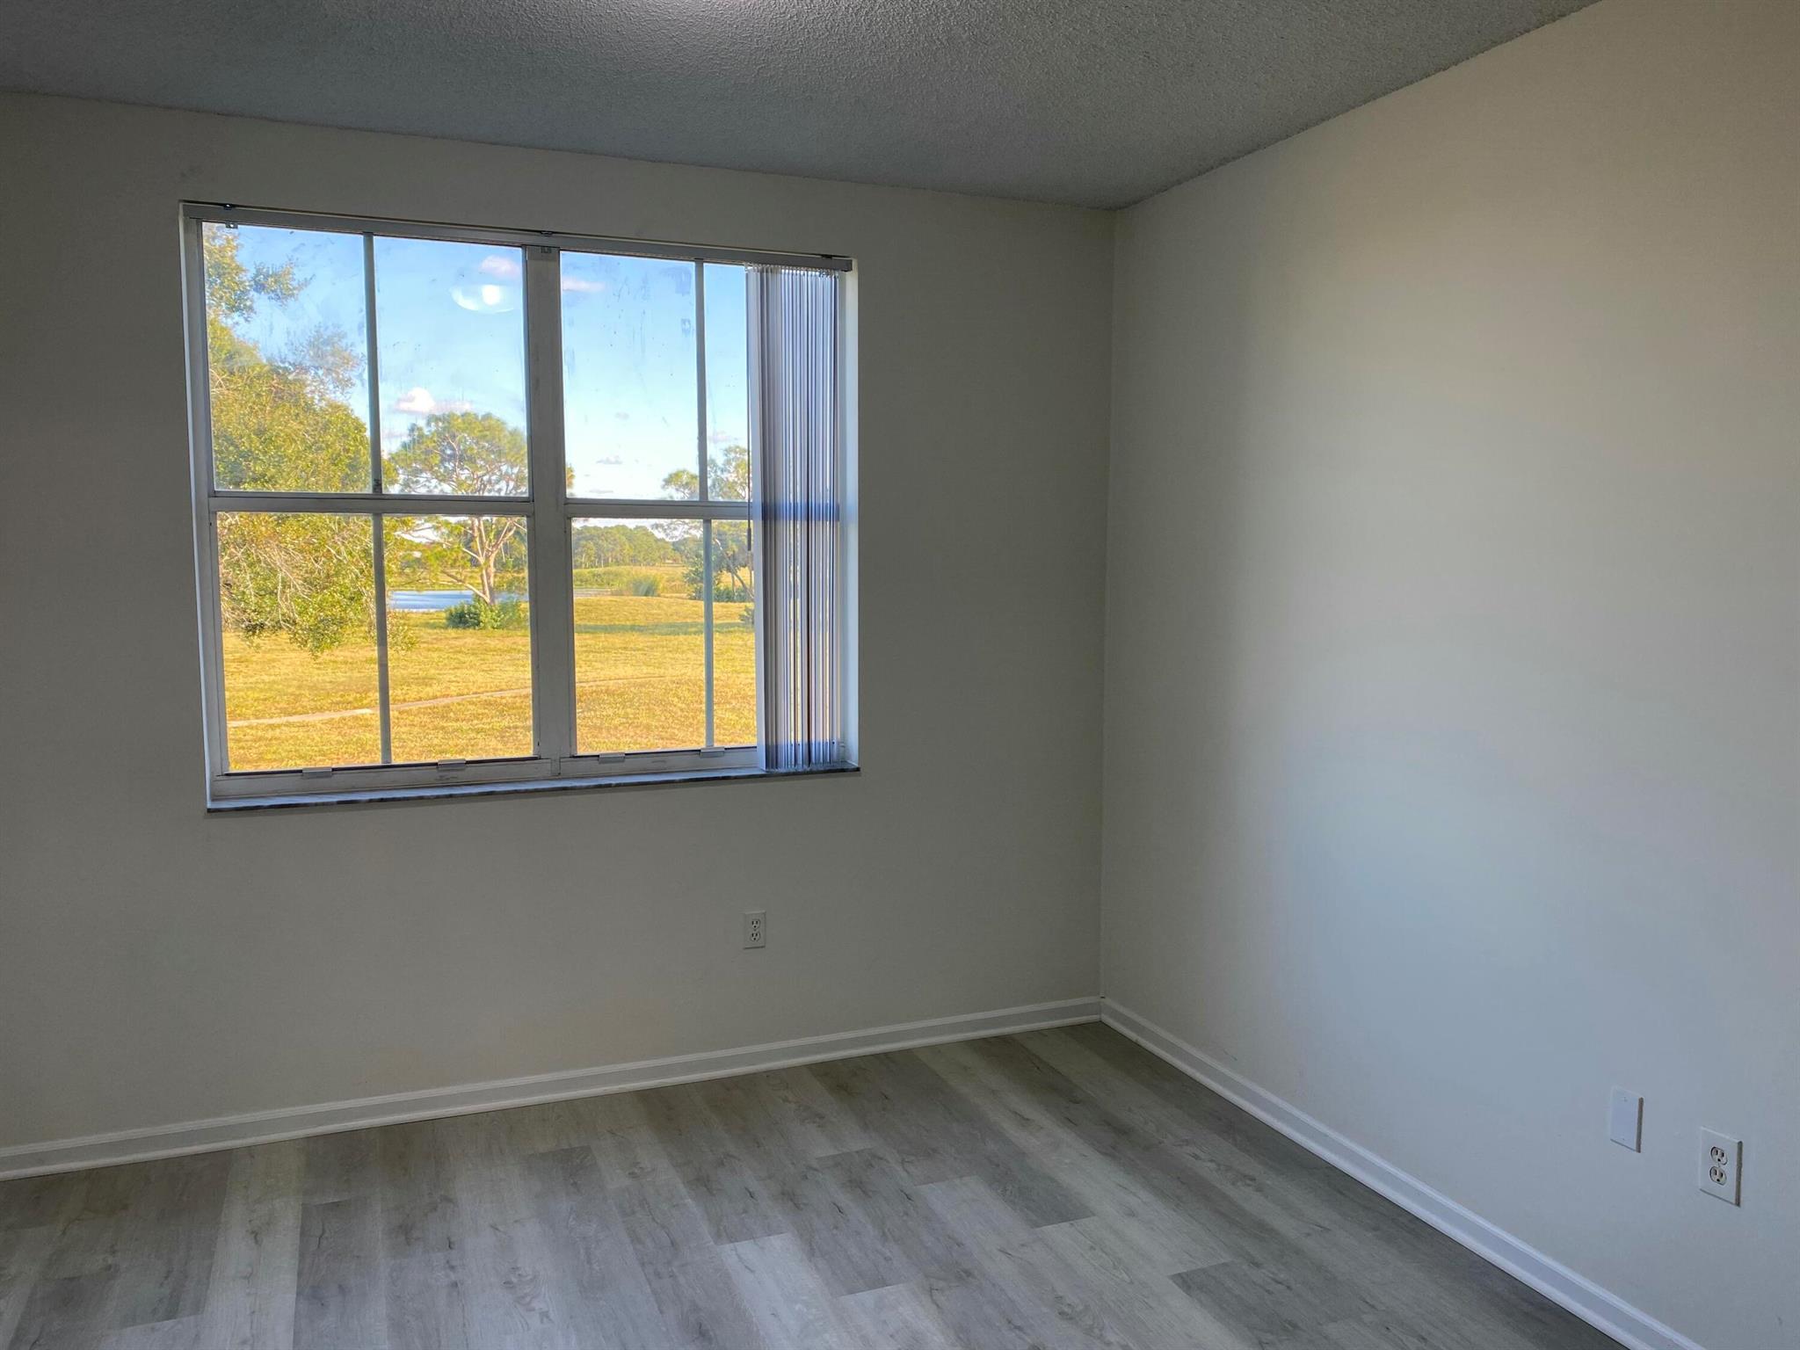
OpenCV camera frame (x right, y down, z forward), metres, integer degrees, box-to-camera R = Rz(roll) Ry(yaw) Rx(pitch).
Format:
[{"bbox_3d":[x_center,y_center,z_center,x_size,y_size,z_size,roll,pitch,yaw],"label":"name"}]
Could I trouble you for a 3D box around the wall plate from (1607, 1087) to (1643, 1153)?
[{"bbox_3d":[1.489,0.912,2.777,0.008,0.115,0.070,-2,6,-22],"label":"wall plate"}]

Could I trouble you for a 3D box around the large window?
[{"bbox_3d":[-1.024,-0.472,3.973,1.850,1.585,0.110,-2,6,-22],"label":"large window"}]

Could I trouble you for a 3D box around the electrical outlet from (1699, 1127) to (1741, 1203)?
[{"bbox_3d":[1.566,0.941,2.587,0.008,0.124,0.079,-2,6,-22],"label":"electrical outlet"}]

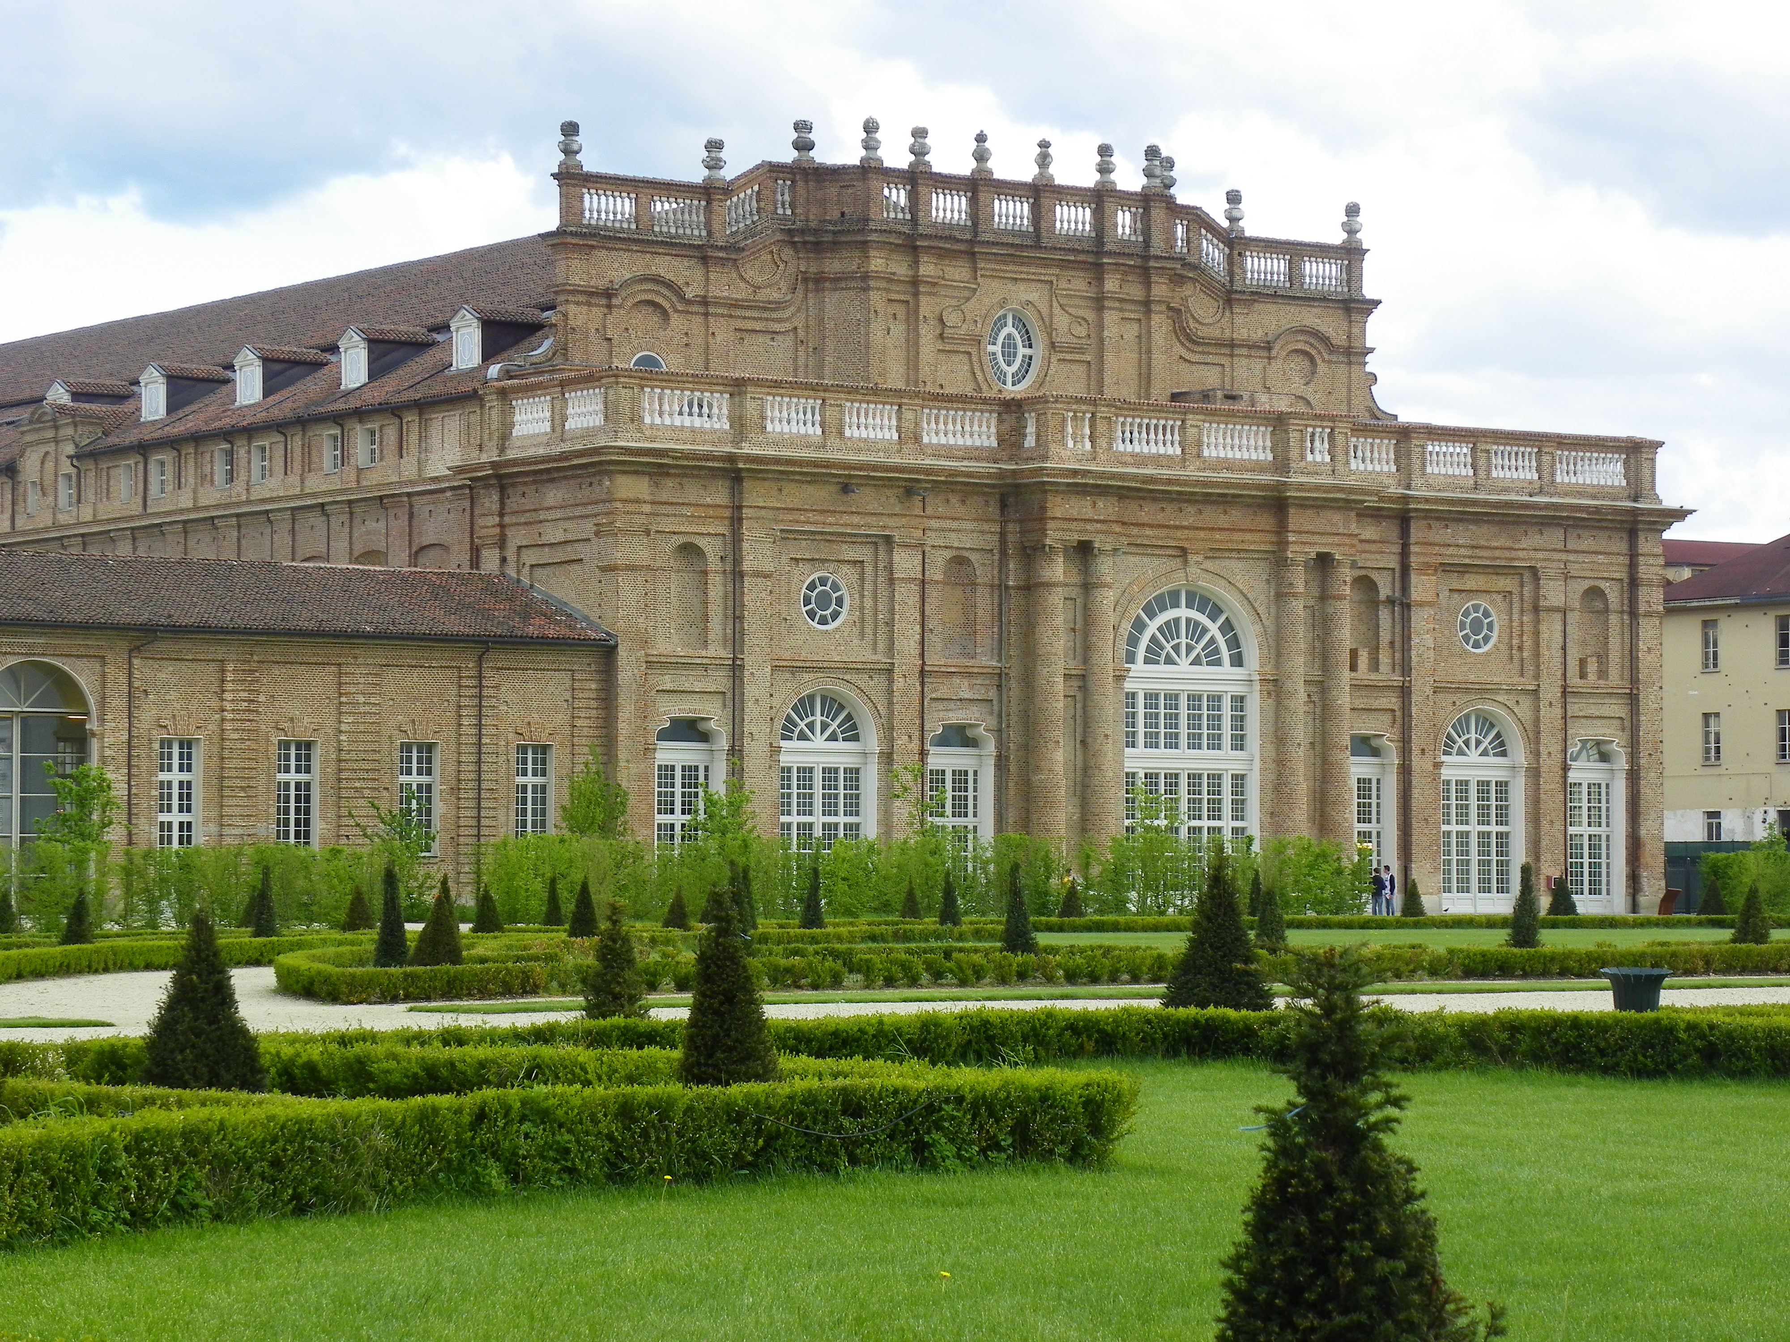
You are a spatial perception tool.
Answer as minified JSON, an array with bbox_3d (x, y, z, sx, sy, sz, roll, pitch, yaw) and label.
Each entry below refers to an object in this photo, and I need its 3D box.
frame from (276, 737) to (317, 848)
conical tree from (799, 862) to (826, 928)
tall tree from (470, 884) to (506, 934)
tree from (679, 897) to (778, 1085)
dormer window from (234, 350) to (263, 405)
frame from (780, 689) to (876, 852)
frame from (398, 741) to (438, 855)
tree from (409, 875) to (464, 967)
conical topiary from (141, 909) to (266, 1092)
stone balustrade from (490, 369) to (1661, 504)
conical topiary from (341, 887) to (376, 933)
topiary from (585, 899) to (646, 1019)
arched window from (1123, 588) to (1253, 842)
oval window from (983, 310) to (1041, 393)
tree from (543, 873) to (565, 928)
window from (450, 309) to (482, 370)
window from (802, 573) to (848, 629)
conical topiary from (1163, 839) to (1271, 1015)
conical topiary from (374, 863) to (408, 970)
[{"bbox_3d":[-17.808,3.719,145.930,1.379,3.362,0.250,2,-3,-35],"label":"frame"},{"bbox_3d":[-1.684,4.716,99.967,0.520,1.662,0.520,0,-2,0],"label":"conical tree"},{"bbox_3d":[-7.384,4.469,89.026,0.638,1.257,0.638,0,-2,0],"label":"tall tree"},{"bbox_3d":[-1.054,2.143,30.972,0.630,1.428,0.630,0,-2,0],"label":"tree"},{"bbox_3d":[-19.853,-9.143,152.378,0.600,1.837,1.911,2,-3,-35],"label":"dormer window"},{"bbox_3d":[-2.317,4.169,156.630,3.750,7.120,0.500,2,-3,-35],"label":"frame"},{"bbox_3d":[-14.472,3.862,148.394,1.340,3.430,0.300,2,-3,-35],"label":"frame"},{"bbox_3d":[-5.690,3.282,60.972,0.740,1.410,0.740,0,-2,-5],"label":"tree"},{"bbox_3d":[-3.982,2.020,28.274,0.760,1.310,0.760,1,-2,-8],"label":"conical topiary"},{"bbox_3d":[6.621,-6.417,142.145,37.802,2.127,7.742,2,-3,-35],"label":"stone balustrade"},{"bbox_3d":[-10.388,4.740,94.978,0.670,1.125,0.670,0,-2,0],"label":"conical topiary"},{"bbox_3d":[-2.474,2.679,43.474,0.540,1.309,0.540,0,-2,0],"label":"topiary"},{"bbox_3d":[8.442,2.102,140.186,4.325,9.149,0.800,2,-3,-35],"label":"arched window"},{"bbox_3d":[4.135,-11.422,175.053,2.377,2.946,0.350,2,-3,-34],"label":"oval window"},{"bbox_3d":[-7.167,4.975,103.030,0.469,1.415,0.469,0,-2,0],"label":"tree"},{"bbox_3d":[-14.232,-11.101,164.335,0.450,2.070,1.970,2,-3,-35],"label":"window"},{"bbox_3d":[-2.355,-2.267,159.710,1.786,1.865,0.300,2,-3,-34],"label":"window"},{"bbox_3d":[2.764,2.316,42.035,0.992,1.698,0.992,0,-2,0],"label":"conical topiary"},{"bbox_3d":[-5.907,3.011,57.532,0.442,1.550,0.442,0,-2,0],"label":"conical topiary"}]

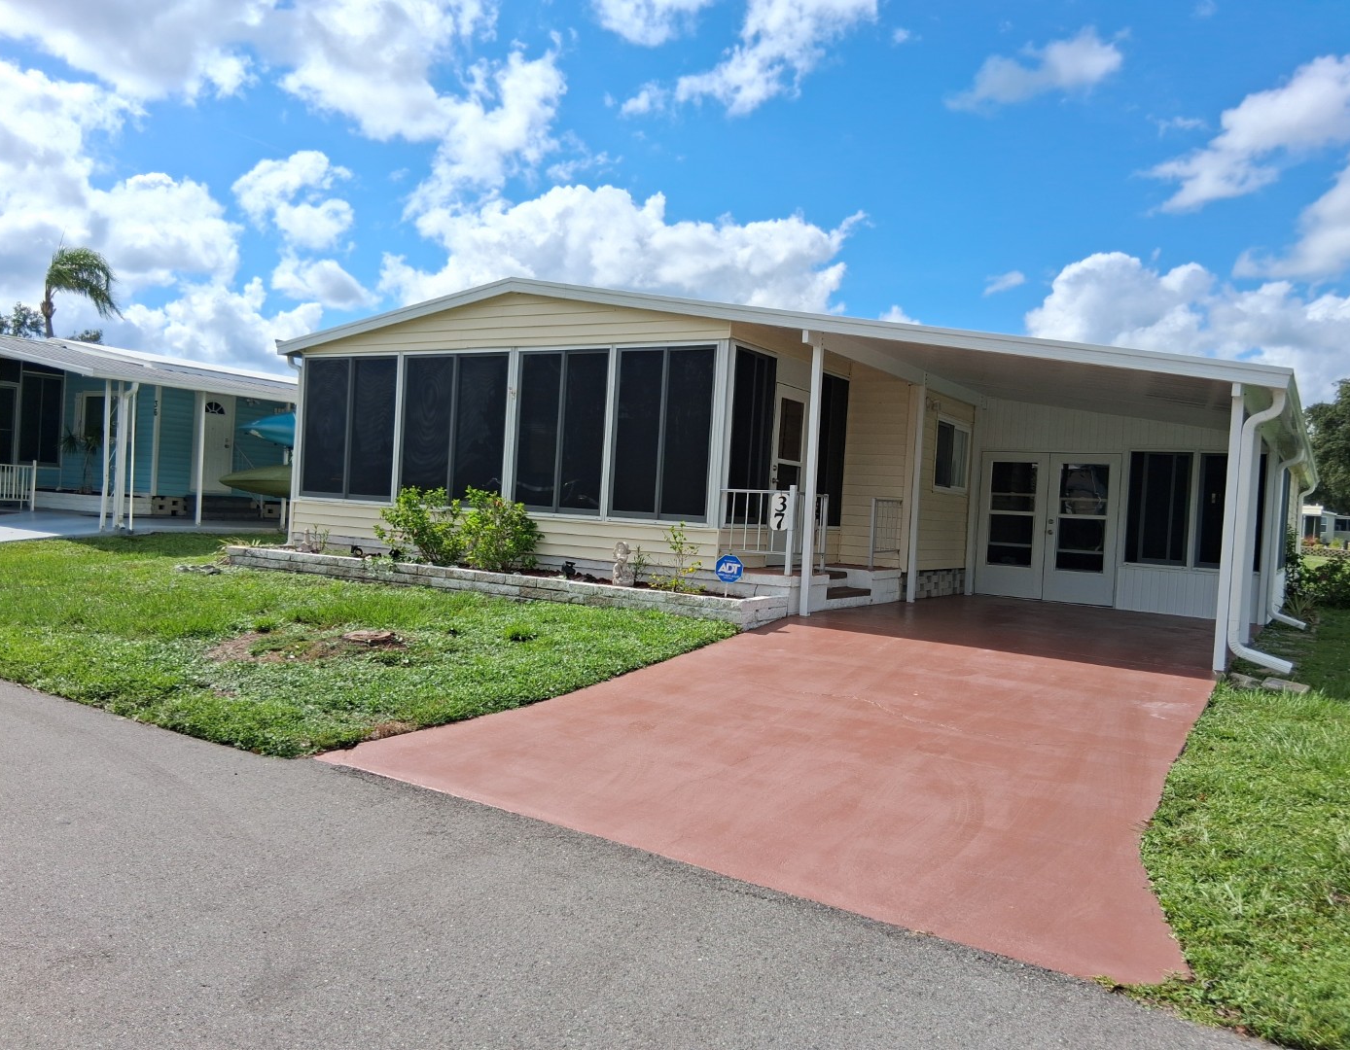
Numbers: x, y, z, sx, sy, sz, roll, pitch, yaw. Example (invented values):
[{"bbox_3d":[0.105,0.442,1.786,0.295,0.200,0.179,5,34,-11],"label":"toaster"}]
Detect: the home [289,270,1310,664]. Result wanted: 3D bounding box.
[{"bbox_3d":[3.994,-0.841,17.933,11.711,3.471,16.665,4,1,32],"label":"home"}]

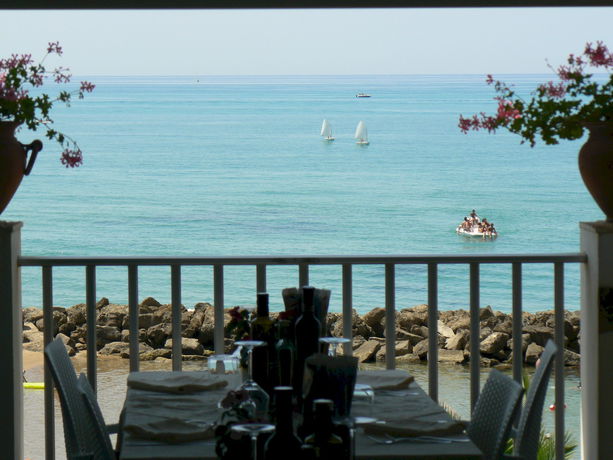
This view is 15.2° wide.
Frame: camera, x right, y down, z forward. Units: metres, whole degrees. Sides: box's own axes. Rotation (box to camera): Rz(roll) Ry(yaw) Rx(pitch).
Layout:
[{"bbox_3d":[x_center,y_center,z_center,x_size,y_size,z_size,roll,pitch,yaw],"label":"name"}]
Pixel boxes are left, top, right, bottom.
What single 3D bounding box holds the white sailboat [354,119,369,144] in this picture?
[{"bbox_3d":[8.388,-14.751,348.000,2.450,3.450,1.300,1,4,22],"label":"white sailboat"}]

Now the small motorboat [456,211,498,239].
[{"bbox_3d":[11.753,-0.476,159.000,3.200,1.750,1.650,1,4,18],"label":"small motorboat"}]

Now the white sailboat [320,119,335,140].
[{"bbox_3d":[3.455,-16.037,370.000,2.400,3.250,1.300,2,4,28],"label":"white sailboat"}]

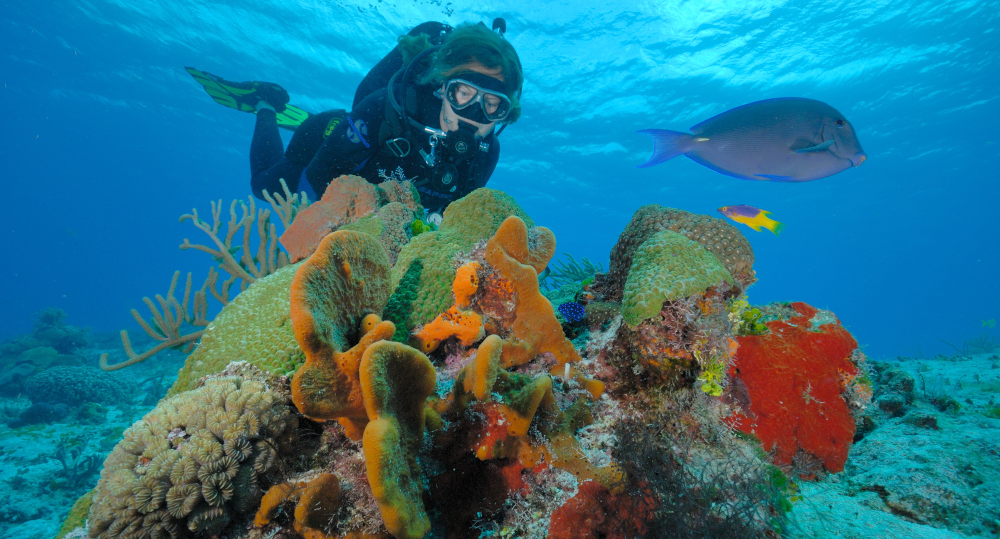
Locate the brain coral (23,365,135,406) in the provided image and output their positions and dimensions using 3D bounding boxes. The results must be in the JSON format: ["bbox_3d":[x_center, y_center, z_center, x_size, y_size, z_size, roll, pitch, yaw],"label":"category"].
[{"bbox_3d":[-2.615,0.723,2.600,0.600,0.230,0.480,6,-9,-39],"label":"brain coral"}]

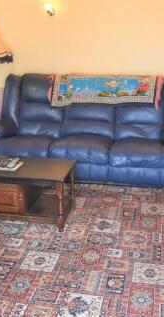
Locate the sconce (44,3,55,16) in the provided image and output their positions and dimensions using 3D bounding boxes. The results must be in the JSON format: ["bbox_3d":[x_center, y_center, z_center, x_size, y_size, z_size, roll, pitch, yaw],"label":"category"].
[{"bbox_3d":[-0.395,-1.810,4.315,0.110,0.190,0.170,4,17,11],"label":"sconce"}]

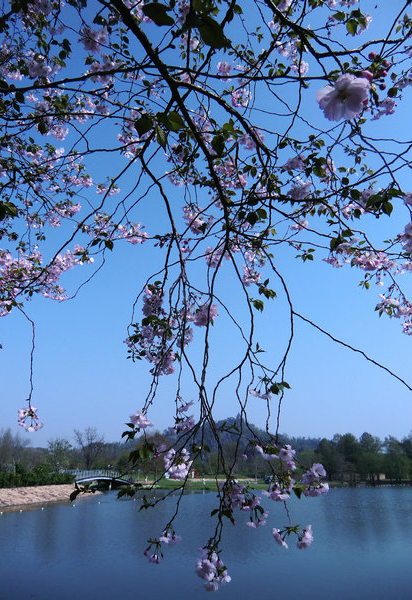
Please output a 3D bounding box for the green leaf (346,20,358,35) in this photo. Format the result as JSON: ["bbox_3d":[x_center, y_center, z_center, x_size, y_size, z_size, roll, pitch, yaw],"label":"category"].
[{"bbox_3d":[0.472,-0.884,1.350,0.036,0.014,0.042,-12,-63,25],"label":"green leaf"}]

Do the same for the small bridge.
[{"bbox_3d":[-17.540,29.312,68.000,10.969,2.857,3.000,10,-25,-21],"label":"small bridge"}]

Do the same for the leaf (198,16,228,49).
[{"bbox_3d":[0.010,-0.398,0.620,0.046,0.016,0.052,-1,-57,1],"label":"leaf"}]

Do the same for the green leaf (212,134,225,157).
[{"bbox_3d":[0.029,-0.353,0.950,0.032,0.050,0.015,-1,20,2],"label":"green leaf"}]

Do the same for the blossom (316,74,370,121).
[{"bbox_3d":[0.128,-0.189,0.390,0.050,0.026,0.044,-10,-69,22],"label":"blossom"}]

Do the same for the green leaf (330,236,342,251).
[{"bbox_3d":[0.436,-0.190,1.400,0.036,0.045,0.015,-8,5,18],"label":"green leaf"}]

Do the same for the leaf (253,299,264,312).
[{"bbox_3d":[0.183,0.019,1.450,0.034,0.047,0.016,-3,-1,7],"label":"leaf"}]

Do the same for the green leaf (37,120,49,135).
[{"bbox_3d":[-0.508,-0.539,1.300,0.035,0.042,0.014,11,17,-25],"label":"green leaf"}]

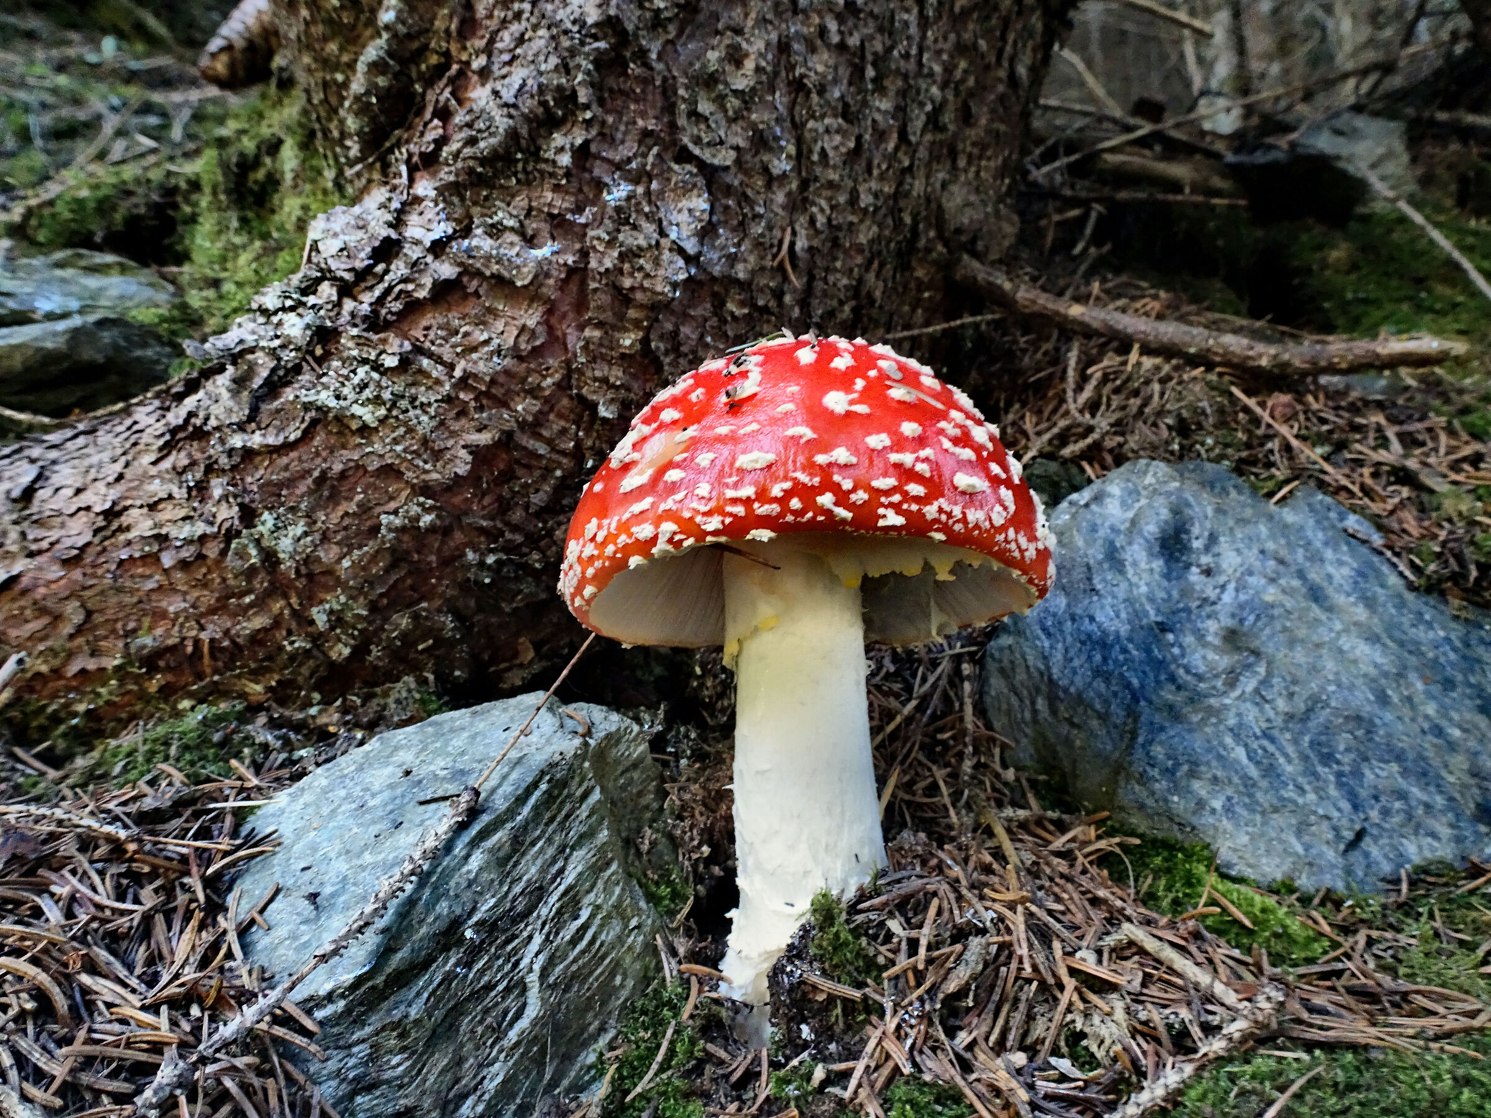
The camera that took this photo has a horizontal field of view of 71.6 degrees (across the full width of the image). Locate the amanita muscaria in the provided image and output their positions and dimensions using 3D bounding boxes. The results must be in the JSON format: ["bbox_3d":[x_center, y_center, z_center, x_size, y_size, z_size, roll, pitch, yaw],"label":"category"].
[{"bbox_3d":[0.015,0.021,0.238,0.112,0.152,0.112,-3,-9,0],"label":"amanita muscaria"}]

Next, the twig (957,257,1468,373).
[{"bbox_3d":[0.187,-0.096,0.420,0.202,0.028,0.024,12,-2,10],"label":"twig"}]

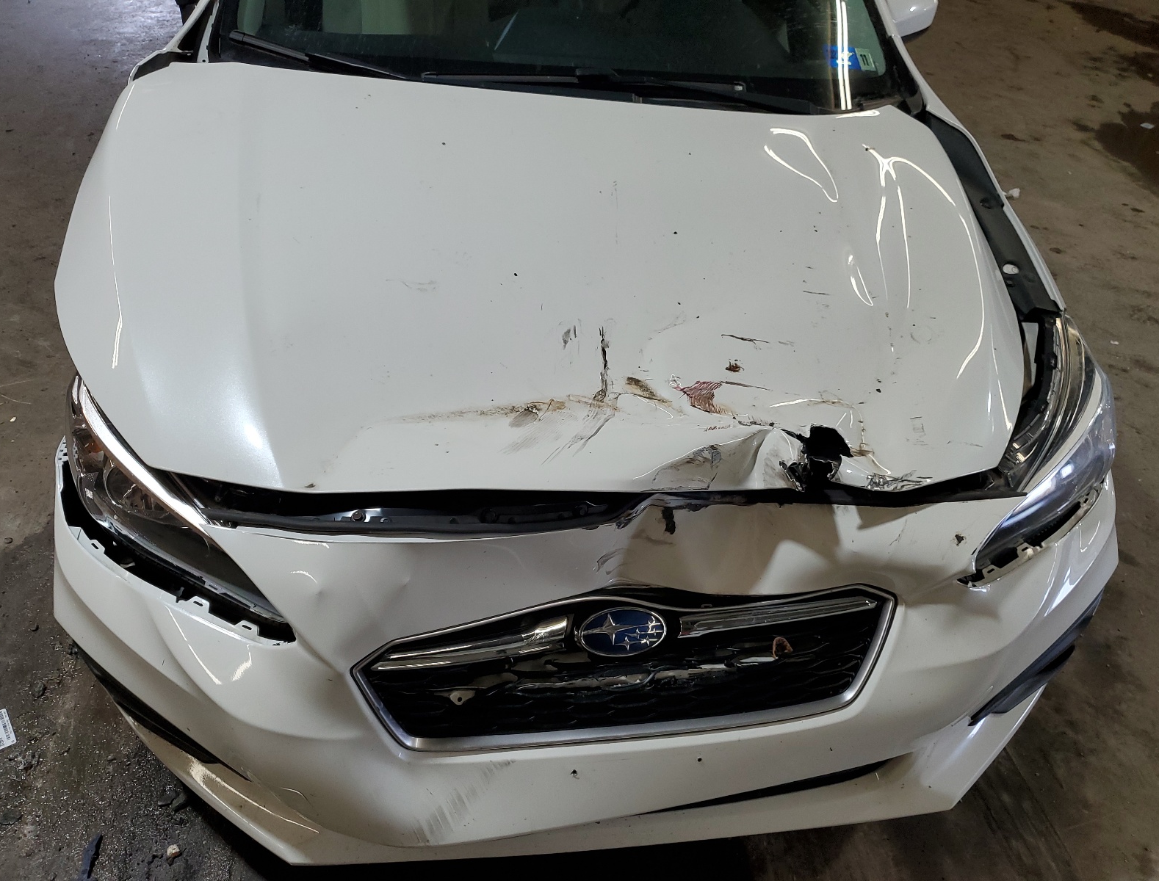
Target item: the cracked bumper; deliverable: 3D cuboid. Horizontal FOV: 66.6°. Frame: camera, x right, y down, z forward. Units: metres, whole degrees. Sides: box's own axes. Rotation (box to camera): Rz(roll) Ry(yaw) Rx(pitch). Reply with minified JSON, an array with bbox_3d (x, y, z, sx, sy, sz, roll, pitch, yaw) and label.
[{"bbox_3d":[0.060,0.291,1.452,1.740,0.570,0.570,-2,42,-5],"label":"cracked bumper"}]

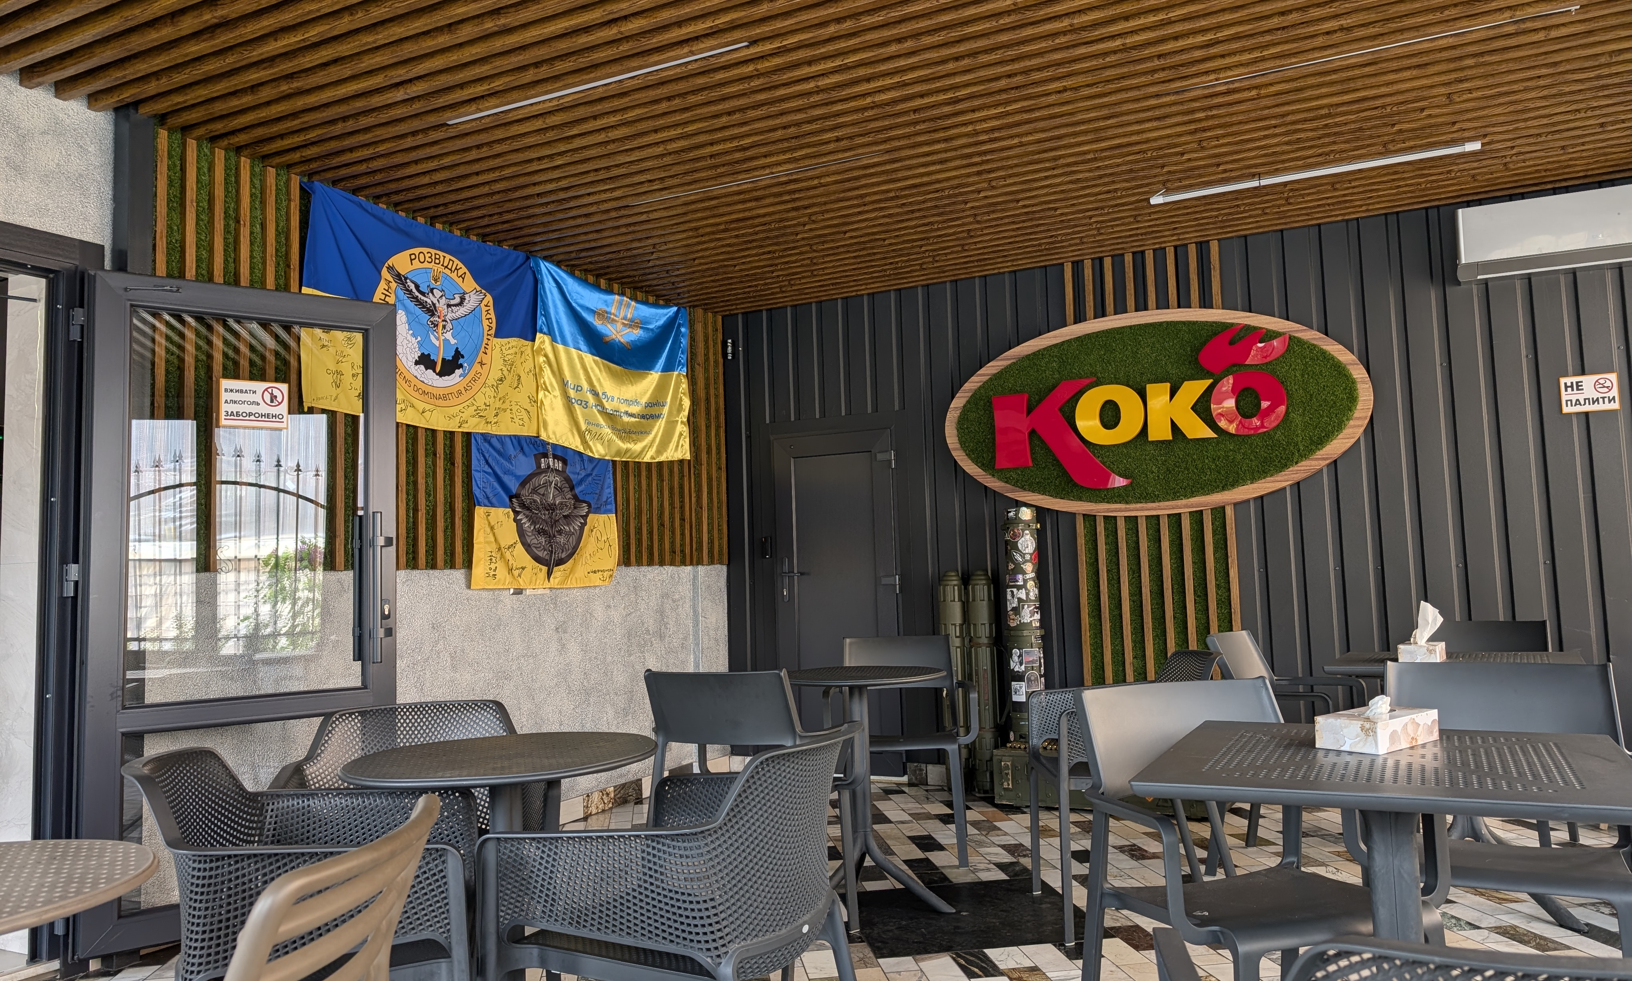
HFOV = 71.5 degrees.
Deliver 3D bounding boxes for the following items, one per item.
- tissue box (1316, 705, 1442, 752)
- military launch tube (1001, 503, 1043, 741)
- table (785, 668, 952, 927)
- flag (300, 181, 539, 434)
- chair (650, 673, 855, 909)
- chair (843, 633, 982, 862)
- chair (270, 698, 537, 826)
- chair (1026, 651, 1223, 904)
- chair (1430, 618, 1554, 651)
[{"bbox_3d":[0.993,0.419,2.003,0.223,0.058,0.119,2,-6,-38],"label":"tissue box"},{"bbox_3d":[1.014,0.653,5.463,0.181,1.156,0.181,-2,-5,0],"label":"military launch tube"},{"bbox_3d":[0.166,0.999,3.866,0.623,0.749,0.623,-2,-5,0],"label":"table"},{"bbox_3d":[-1.578,-0.690,4.673,0.050,0.844,1.216,-4,-5,29],"label":"flag"},{"bbox_3d":[-0.206,0.930,3.346,0.580,0.820,0.530,-4,-5,23],"label":"chair"},{"bbox_3d":[0.331,1.005,4.475,0.580,0.820,0.530,-2,-5,7],"label":"chair"},{"bbox_3d":[-0.887,0.898,2.578,0.600,0.800,0.590,-1,-5,-15],"label":"chair"},{"bbox_3d":[1.000,0.920,3.565,0.590,0.800,0.600,-2,-5,2],"label":"chair"},{"bbox_3d":[2.501,0.923,4.311,0.580,0.820,0.530,-5,-6,37],"label":"chair"}]

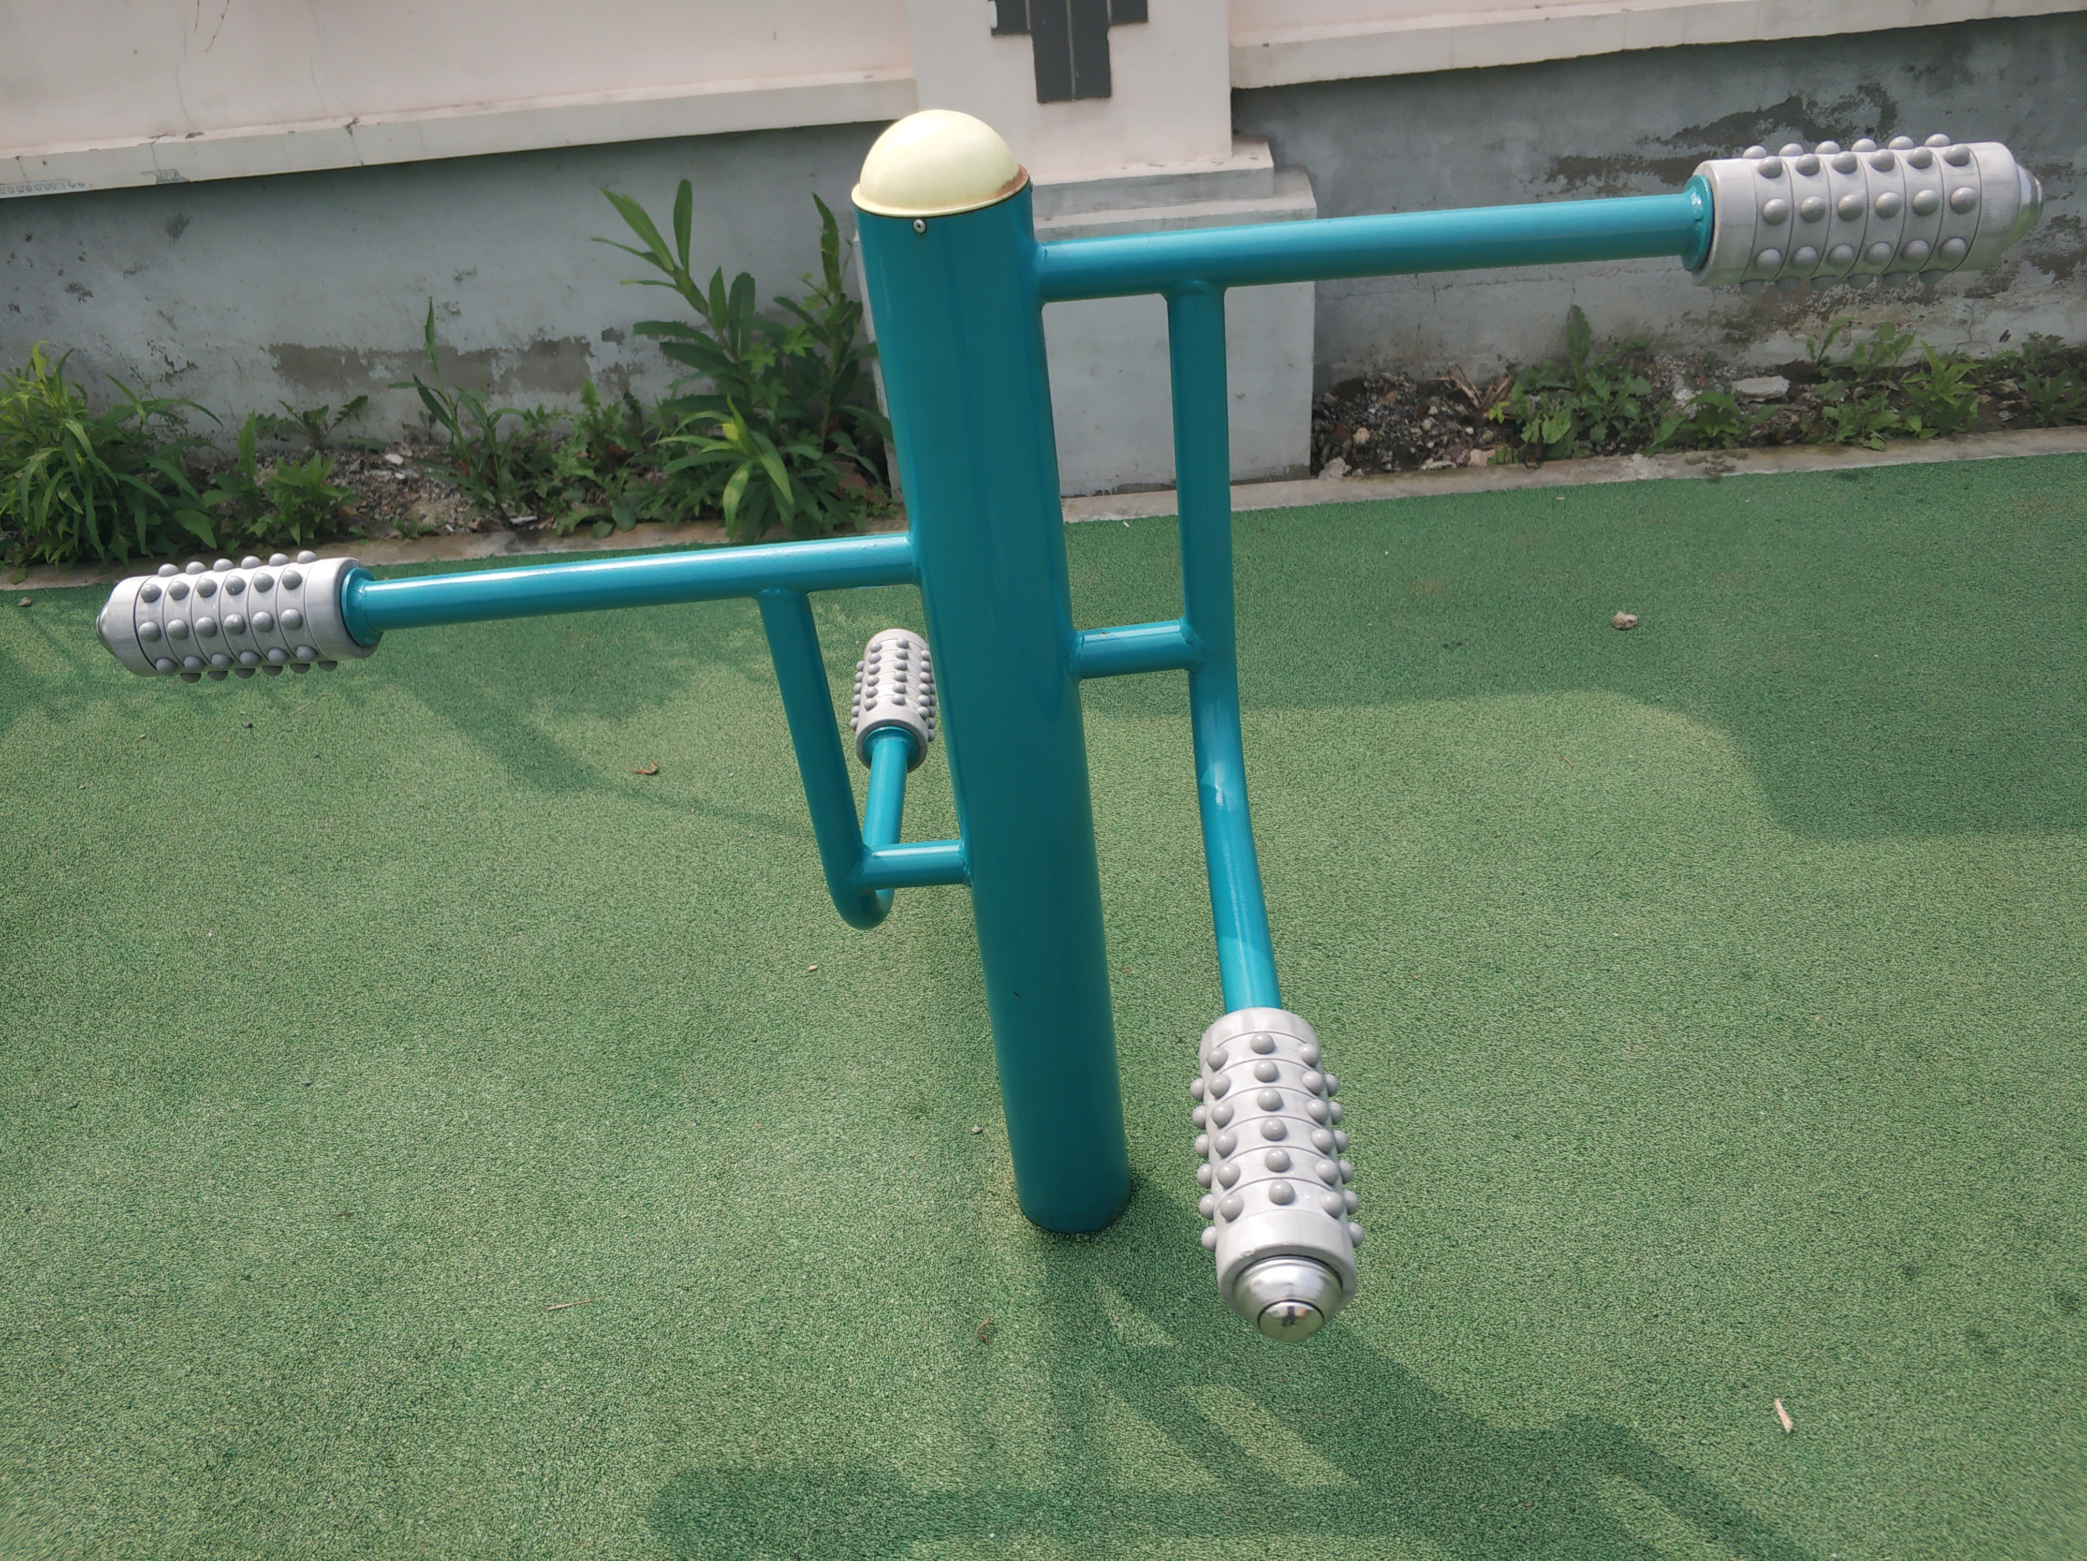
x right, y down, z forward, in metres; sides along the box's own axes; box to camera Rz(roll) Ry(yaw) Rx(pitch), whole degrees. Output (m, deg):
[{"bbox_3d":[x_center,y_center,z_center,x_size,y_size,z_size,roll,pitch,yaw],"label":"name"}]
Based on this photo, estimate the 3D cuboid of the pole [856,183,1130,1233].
[{"bbox_3d":[-0.017,0.022,1.417,0.117,1.069,0.117,-4,38,4],"label":"pole"}]

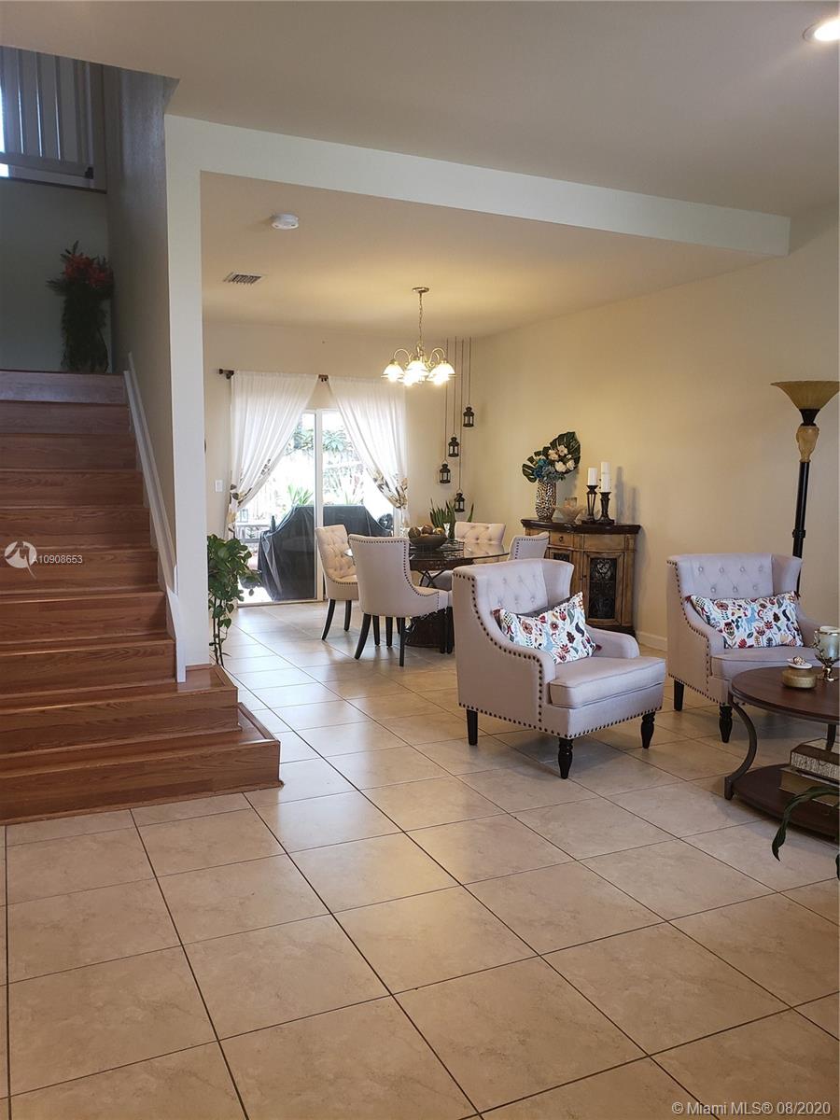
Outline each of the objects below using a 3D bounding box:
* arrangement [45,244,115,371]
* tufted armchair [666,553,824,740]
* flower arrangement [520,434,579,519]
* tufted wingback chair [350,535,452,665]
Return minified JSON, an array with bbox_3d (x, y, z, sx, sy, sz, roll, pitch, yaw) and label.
[{"bbox_3d":[-2.274,-1.661,5.664,0.430,0.930,0.400,-2,6,-25],"label":"arrangement"},{"bbox_3d":[1.890,0.460,4.687,0.750,0.905,0.775,0,6,-8],"label":"tufted armchair"},{"bbox_3d":[1.185,-0.758,7.683,0.310,0.803,0.430,-2,6,-26],"label":"flower arrangement"},{"bbox_3d":[-0.167,0.270,6.333,0.540,0.925,0.630,4,7,34],"label":"tufted wingback chair"}]

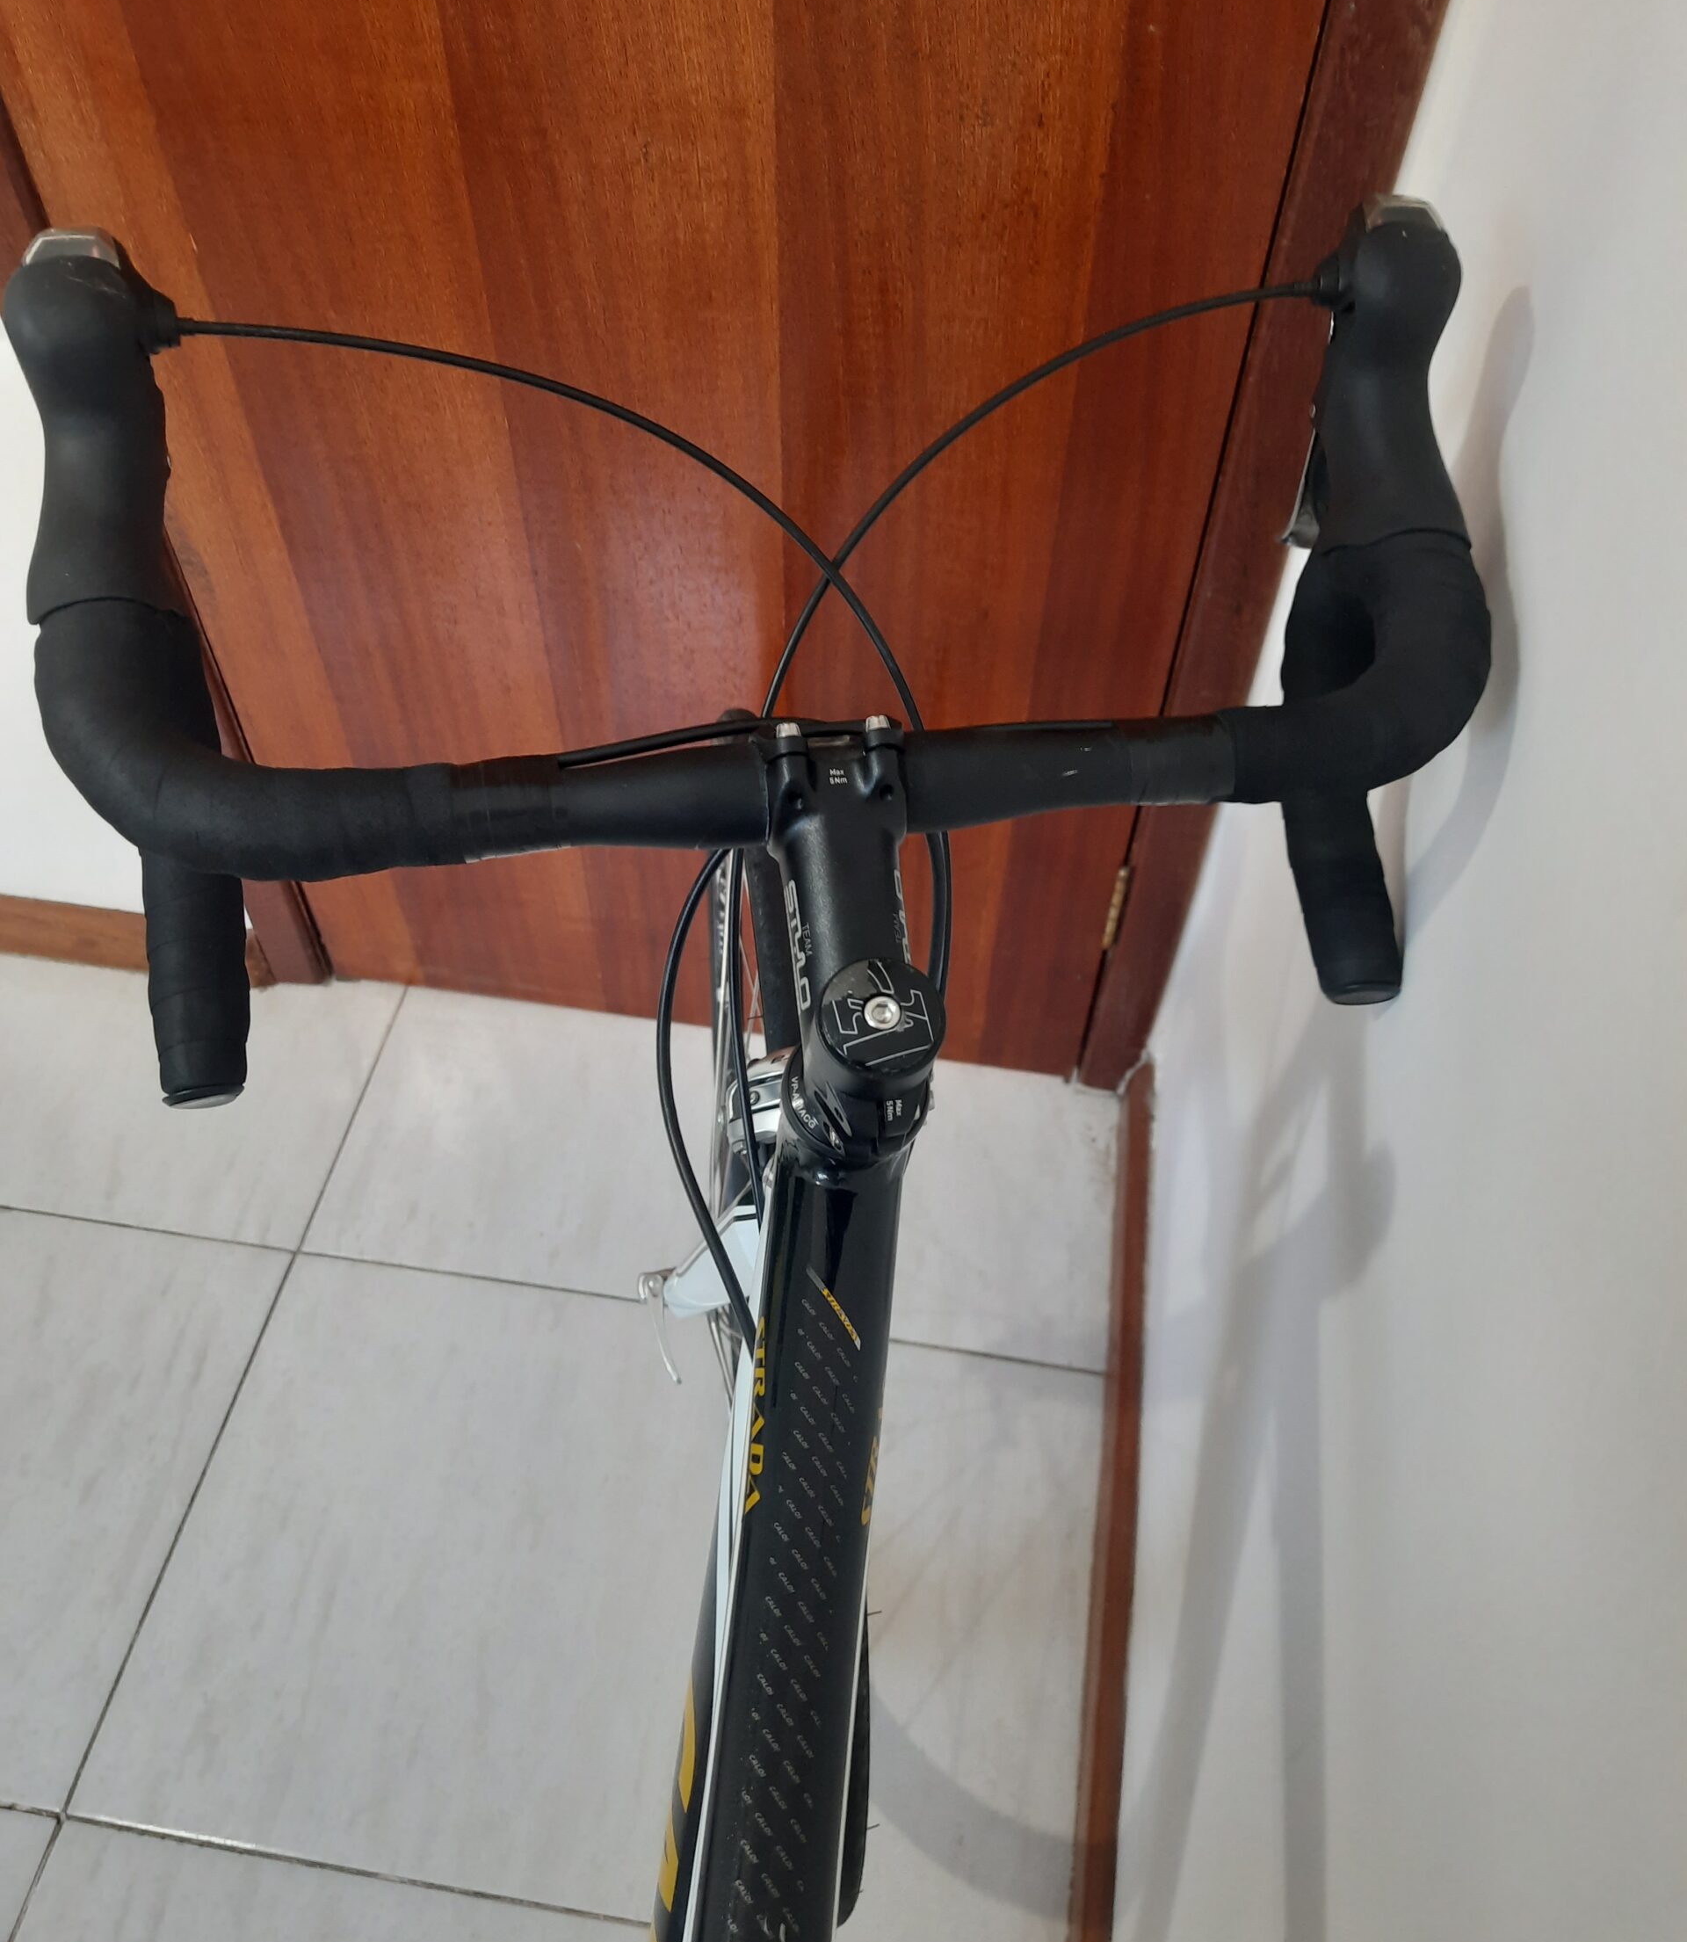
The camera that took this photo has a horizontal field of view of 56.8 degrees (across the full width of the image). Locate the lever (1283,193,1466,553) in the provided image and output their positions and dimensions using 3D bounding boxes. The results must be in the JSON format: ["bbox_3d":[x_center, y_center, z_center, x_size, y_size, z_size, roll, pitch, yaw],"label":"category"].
[{"bbox_3d":[0.188,-0.191,0.552,0.056,0.152,0.110,-7,51,-7],"label":"lever"}]

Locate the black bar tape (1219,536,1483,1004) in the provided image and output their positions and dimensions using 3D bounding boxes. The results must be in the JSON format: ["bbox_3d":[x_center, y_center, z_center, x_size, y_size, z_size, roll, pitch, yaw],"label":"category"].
[{"bbox_3d":[0.160,-0.074,0.578,0.112,0.175,0.134,-7,51,-7],"label":"black bar tape"}]

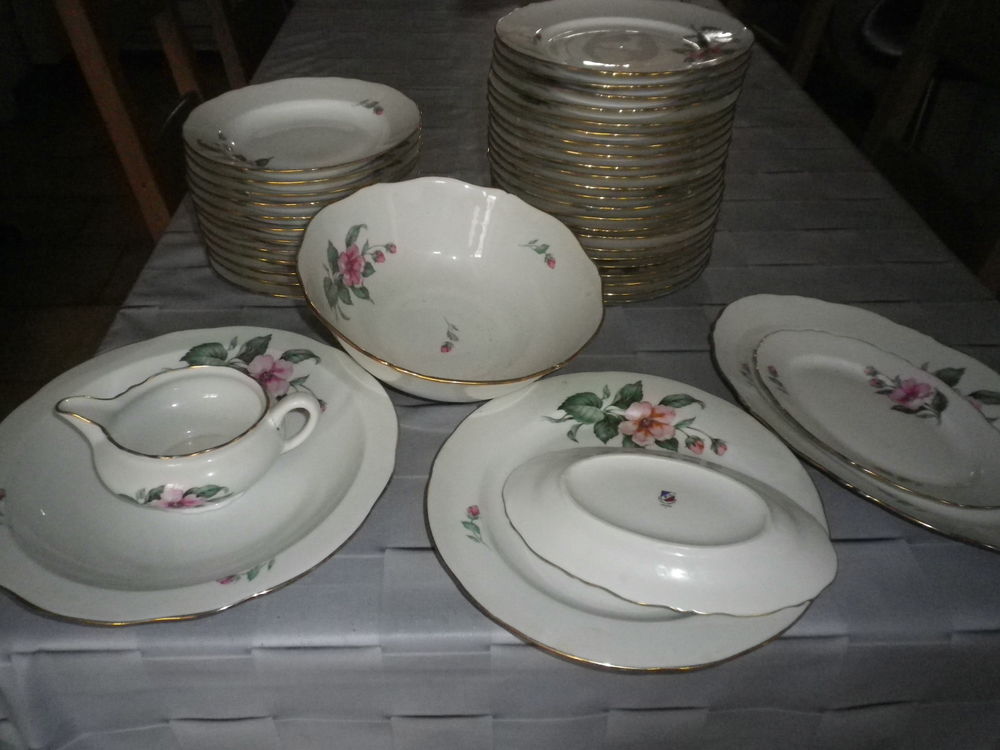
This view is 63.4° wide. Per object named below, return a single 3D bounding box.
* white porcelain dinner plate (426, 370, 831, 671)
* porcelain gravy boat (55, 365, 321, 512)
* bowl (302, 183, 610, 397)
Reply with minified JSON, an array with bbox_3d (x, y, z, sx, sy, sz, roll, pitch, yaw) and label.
[{"bbox_3d":[0.095,0.102,0.637,0.308,0.031,0.308,1,39,-1],"label":"white porcelain dinner plate"},{"bbox_3d":[-0.235,0.047,0.634,0.189,0.076,0.112,-6,40,-10],"label":"porcelain gravy boat"},{"bbox_3d":[-0.046,-0.058,0.718,0.260,0.097,0.260,8,47,-9],"label":"bowl"}]

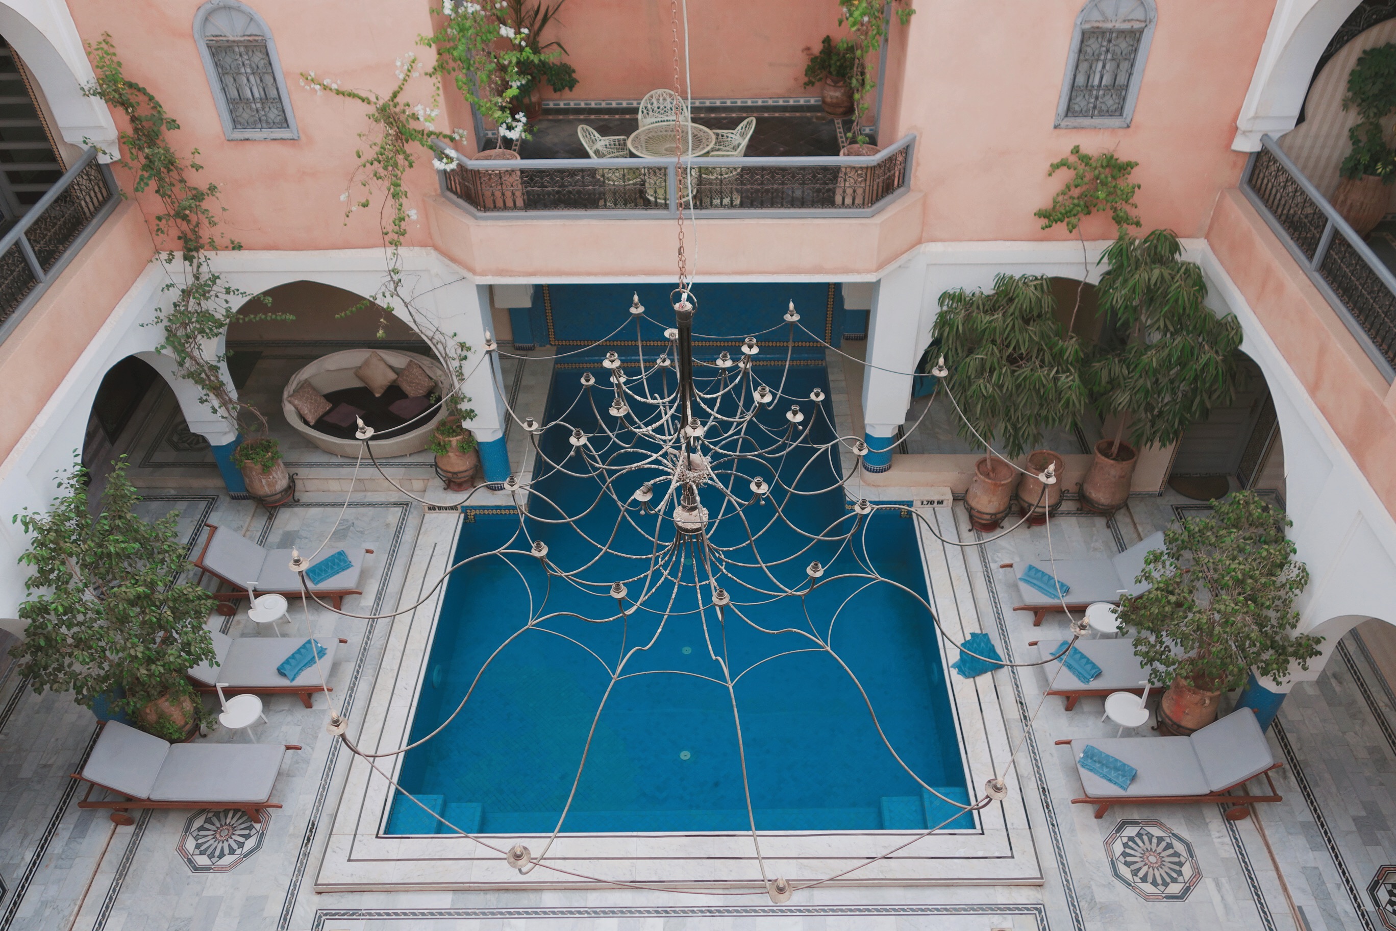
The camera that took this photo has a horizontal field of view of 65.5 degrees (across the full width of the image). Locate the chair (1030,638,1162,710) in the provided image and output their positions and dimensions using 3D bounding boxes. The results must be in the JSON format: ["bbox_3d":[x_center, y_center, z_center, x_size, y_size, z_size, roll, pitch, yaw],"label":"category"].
[{"bbox_3d":[4.594,2.044,11.460,1.990,0.860,0.680,-1,41,1],"label":"chair"}]

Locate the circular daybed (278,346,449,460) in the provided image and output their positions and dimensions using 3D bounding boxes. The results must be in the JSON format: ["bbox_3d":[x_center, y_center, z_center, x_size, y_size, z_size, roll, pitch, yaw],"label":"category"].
[{"bbox_3d":[-4.508,-0.889,14.988,2.280,0.640,2.000,-8,41,-7],"label":"circular daybed"}]

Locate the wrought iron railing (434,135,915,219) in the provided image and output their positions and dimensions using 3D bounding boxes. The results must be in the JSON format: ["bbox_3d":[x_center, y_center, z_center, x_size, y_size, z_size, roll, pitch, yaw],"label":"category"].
[{"bbox_3d":[-0.249,-2.877,10.903,4.820,0.610,0.570,-1,41,1],"label":"wrought iron railing"}]

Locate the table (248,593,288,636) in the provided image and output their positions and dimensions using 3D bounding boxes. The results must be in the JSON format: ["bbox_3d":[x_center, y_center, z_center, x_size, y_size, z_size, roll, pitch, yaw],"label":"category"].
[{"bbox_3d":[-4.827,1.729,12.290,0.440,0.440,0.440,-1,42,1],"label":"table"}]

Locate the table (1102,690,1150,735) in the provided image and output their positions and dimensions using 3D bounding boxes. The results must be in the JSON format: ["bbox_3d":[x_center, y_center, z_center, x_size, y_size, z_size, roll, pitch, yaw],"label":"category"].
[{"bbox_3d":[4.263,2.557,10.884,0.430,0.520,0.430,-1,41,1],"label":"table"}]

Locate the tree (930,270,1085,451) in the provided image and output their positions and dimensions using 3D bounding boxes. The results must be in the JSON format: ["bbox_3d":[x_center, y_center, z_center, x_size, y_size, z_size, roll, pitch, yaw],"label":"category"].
[{"bbox_3d":[3.522,-0.987,12.162,1.720,2.480,1.550,-1,41,1],"label":"tree"}]

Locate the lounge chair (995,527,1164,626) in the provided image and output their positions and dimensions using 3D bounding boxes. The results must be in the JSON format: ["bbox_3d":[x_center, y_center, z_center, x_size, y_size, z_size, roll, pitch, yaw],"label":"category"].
[{"bbox_3d":[4.498,1.278,12.196,2.000,0.820,0.670,-1,42,1],"label":"lounge chair"}]

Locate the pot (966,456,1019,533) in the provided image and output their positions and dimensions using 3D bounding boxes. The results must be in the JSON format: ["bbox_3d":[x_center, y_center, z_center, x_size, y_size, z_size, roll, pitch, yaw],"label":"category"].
[{"bbox_3d":[3.605,0.380,13.377,0.610,0.900,0.610,-1,41,1],"label":"pot"}]

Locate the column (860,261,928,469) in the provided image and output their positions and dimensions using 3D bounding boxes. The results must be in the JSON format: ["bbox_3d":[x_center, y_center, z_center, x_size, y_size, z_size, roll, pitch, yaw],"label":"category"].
[{"bbox_3d":[2.268,-1.171,12.997,0.490,2.980,0.460,-1,41,1],"label":"column"}]

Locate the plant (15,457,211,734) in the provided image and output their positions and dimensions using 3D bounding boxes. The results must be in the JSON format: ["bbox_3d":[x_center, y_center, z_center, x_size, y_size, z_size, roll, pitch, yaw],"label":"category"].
[{"bbox_3d":[-5.346,1.450,10.317,1.550,3.250,1.550,-1,41,1],"label":"plant"}]

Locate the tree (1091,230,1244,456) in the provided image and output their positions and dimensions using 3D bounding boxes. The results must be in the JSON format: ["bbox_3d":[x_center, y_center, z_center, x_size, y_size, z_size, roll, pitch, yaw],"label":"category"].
[{"bbox_3d":[4.848,-1.074,11.653,1.550,3.050,1.400,-1,42,1],"label":"tree"}]

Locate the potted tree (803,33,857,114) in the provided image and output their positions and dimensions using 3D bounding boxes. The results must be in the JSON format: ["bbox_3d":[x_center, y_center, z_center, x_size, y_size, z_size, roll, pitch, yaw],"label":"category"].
[{"bbox_3d":[1.590,-4.551,12.700,0.700,0.930,0.600,-1,41,1],"label":"potted tree"}]

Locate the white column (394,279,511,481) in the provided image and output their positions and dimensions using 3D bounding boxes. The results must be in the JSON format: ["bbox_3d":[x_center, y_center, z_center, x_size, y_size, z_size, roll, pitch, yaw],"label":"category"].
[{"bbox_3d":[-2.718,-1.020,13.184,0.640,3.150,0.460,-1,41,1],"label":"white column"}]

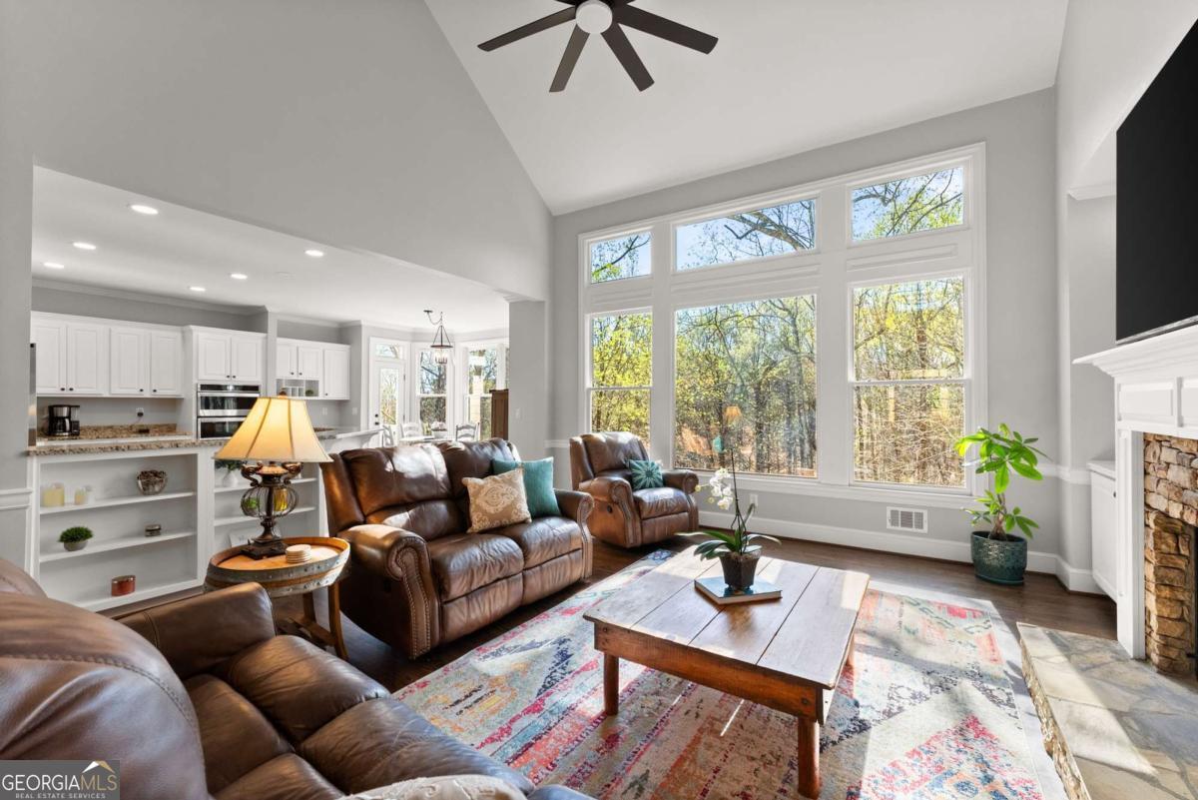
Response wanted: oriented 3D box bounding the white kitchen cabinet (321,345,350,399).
[{"bbox_3d":[-4.899,-0.495,8.544,0.320,0.990,0.510,-1,-1,31],"label":"white kitchen cabinet"}]

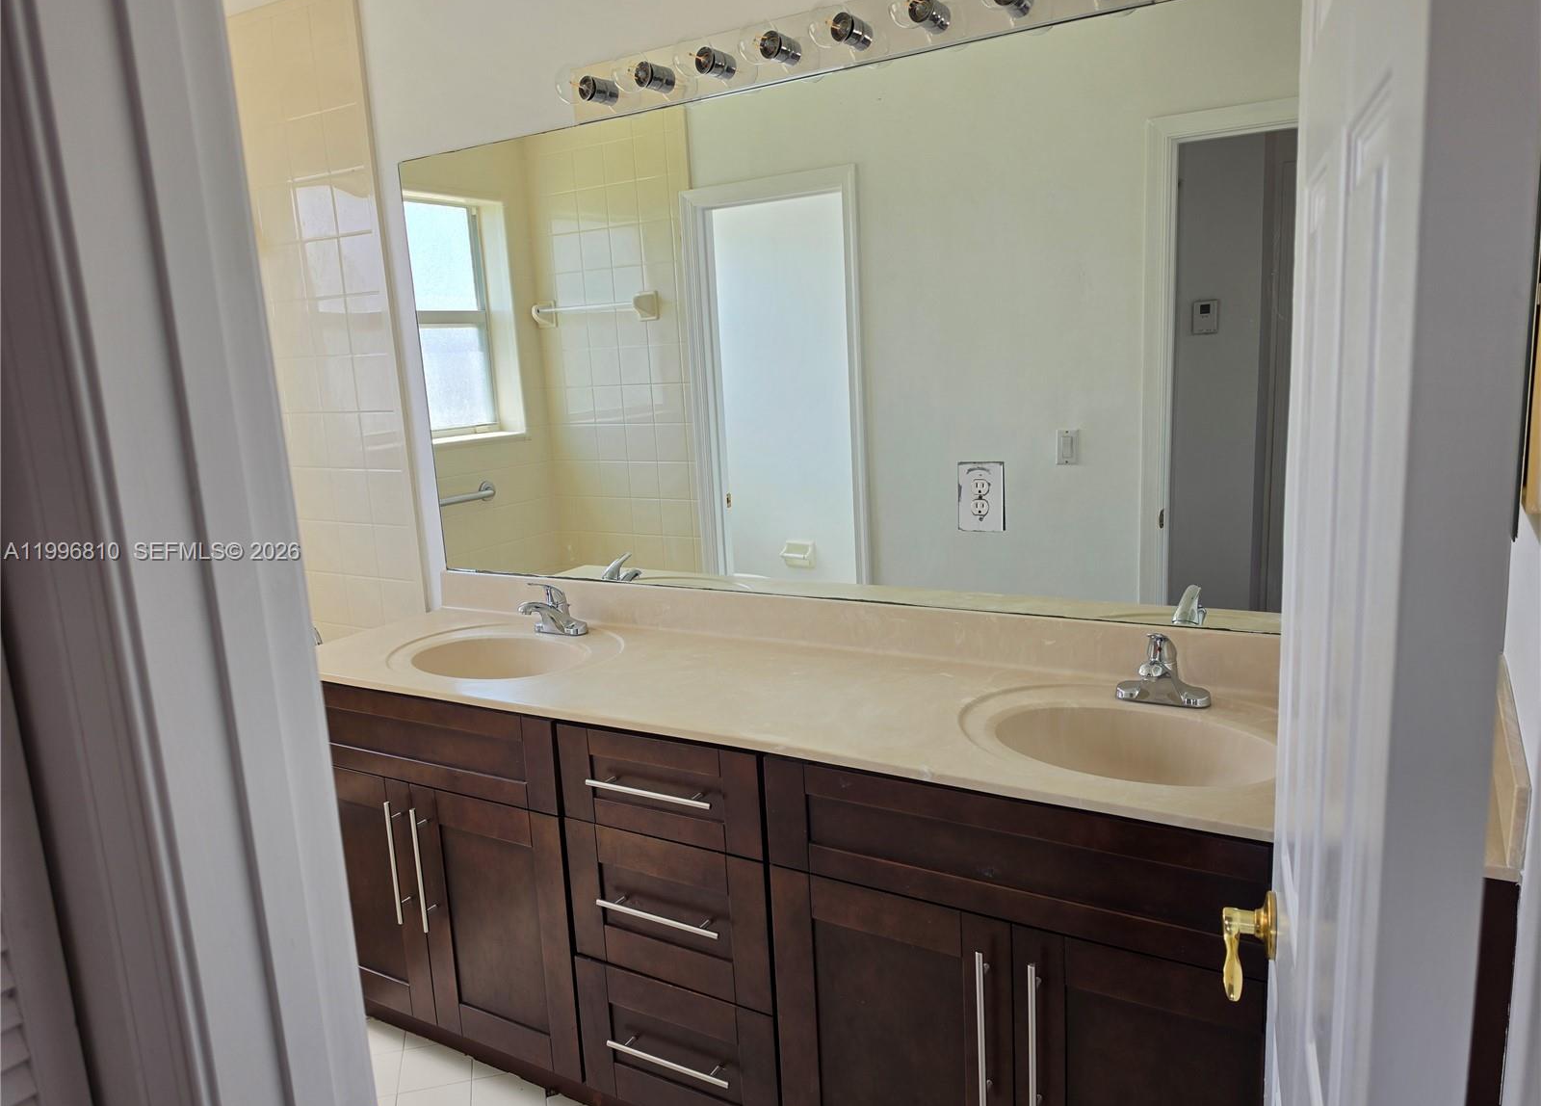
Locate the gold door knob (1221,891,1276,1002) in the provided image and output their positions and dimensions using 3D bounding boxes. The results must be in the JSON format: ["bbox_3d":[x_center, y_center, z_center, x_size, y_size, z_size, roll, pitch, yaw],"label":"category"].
[{"bbox_3d":[0.432,0.357,0.933,0.055,0.068,0.151,1,11,22],"label":"gold door knob"}]

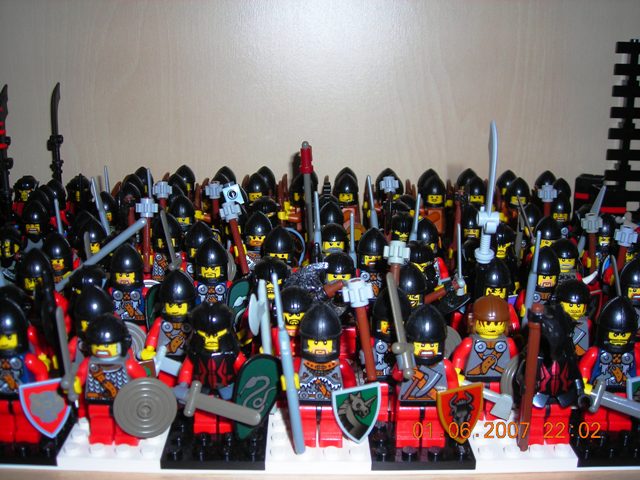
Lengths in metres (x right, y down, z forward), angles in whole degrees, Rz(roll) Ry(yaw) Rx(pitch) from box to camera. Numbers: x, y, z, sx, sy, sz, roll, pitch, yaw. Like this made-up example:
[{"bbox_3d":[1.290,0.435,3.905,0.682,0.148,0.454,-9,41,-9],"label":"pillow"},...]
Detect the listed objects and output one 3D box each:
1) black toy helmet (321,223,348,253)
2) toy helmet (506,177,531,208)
[{"bbox_3d":[0.006,-0.001,0.327,0.012,0.013,0.013,1,17,4],"label":"black toy helmet"},{"bbox_3d":[0.109,-0.026,0.413,0.013,0.017,0.014,4,17,12],"label":"toy helmet"}]

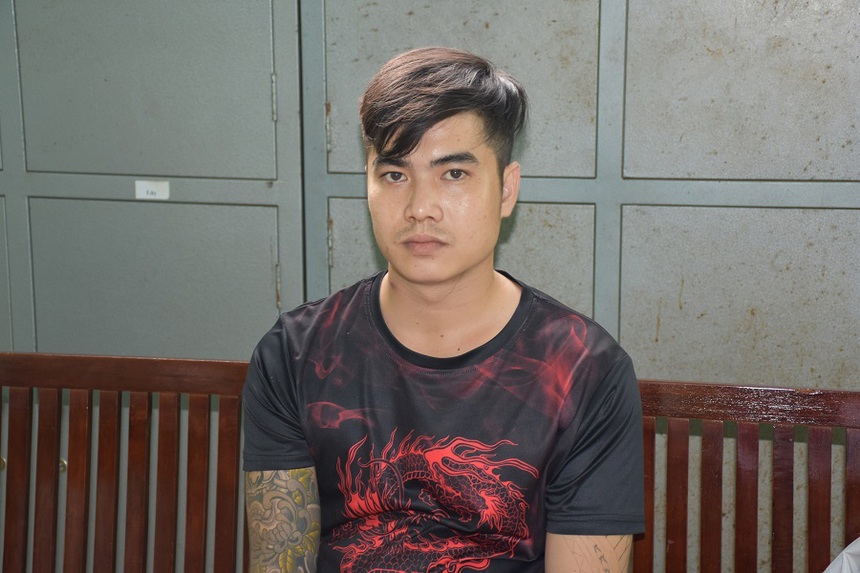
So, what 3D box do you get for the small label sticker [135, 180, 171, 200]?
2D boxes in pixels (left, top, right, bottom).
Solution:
[{"bbox_3d":[-0.409,-0.142,2.360,0.053,0.027,0.002,2,11,11],"label":"small label sticker"}]

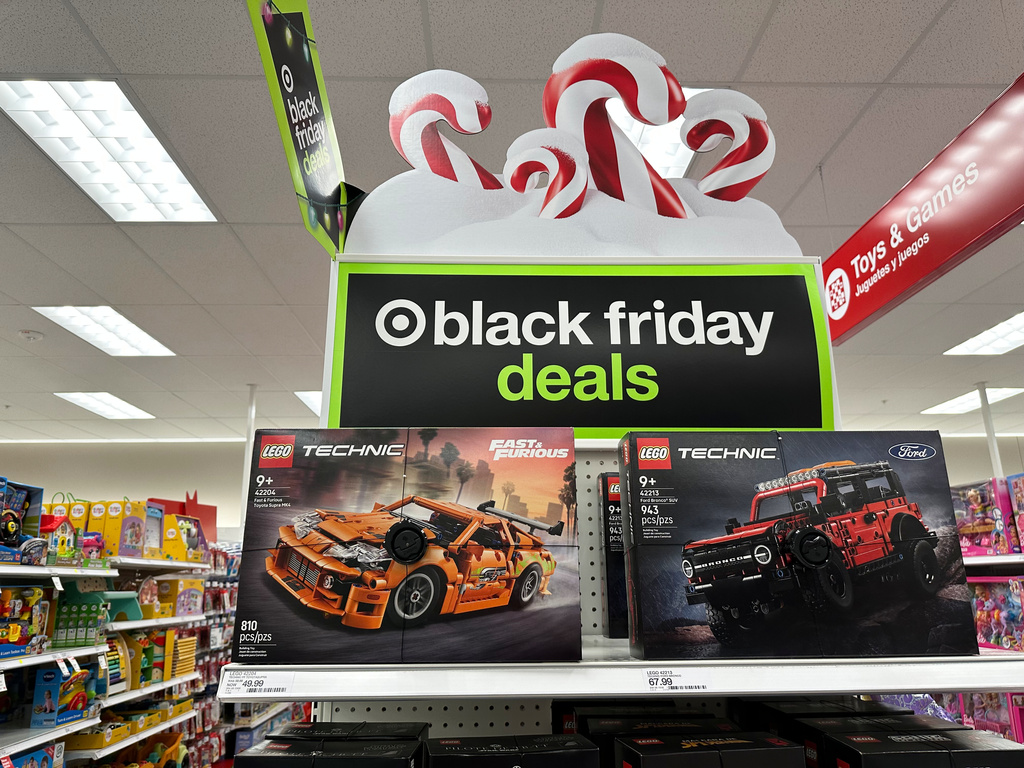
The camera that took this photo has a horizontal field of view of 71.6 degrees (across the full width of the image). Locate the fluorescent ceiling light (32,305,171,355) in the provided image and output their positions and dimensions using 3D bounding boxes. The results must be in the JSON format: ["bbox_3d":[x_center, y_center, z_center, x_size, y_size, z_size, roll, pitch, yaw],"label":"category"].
[{"bbox_3d":[-3.179,-0.424,5.645,0.600,0.070,1.200,0,-15,-3],"label":"fluorescent ceiling light"}]

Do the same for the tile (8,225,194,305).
[{"bbox_3d":[-2.514,-0.729,4.495,0.605,0.020,1.215,0,-15,-3],"label":"tile"}]

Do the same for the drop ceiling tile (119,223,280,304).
[{"bbox_3d":[-1.907,-0.735,4.520,0.610,0.020,1.220,0,-15,-3],"label":"drop ceiling tile"}]

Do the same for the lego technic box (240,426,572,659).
[{"bbox_3d":[-0.115,0.189,0.847,0.382,0.262,0.071,0,-17,0],"label":"lego technic box"}]

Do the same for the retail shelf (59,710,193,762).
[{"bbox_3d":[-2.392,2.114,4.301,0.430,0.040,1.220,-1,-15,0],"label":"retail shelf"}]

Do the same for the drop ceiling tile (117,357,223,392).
[{"bbox_3d":[-3.226,-0.089,6.819,0.605,0.020,1.215,0,-15,-3],"label":"drop ceiling tile"}]

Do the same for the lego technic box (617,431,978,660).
[{"bbox_3d":[0.332,0.189,0.858,0.382,0.259,0.069,0,-15,-3],"label":"lego technic box"}]

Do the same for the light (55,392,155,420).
[{"bbox_3d":[-4.502,0.225,7.940,0.600,0.070,1.200,0,-15,-3],"label":"light"}]

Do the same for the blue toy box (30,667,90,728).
[{"bbox_3d":[-1.991,1.386,3.189,0.115,0.240,0.290,-1,-15,2],"label":"blue toy box"}]

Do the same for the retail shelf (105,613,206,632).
[{"bbox_3d":[-2.173,1.342,4.019,0.420,0.040,1.220,0,-15,-3],"label":"retail shelf"}]

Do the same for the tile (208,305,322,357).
[{"bbox_3d":[-1.960,-0.413,5.696,0.610,0.020,1.220,0,-15,-3],"label":"tile"}]

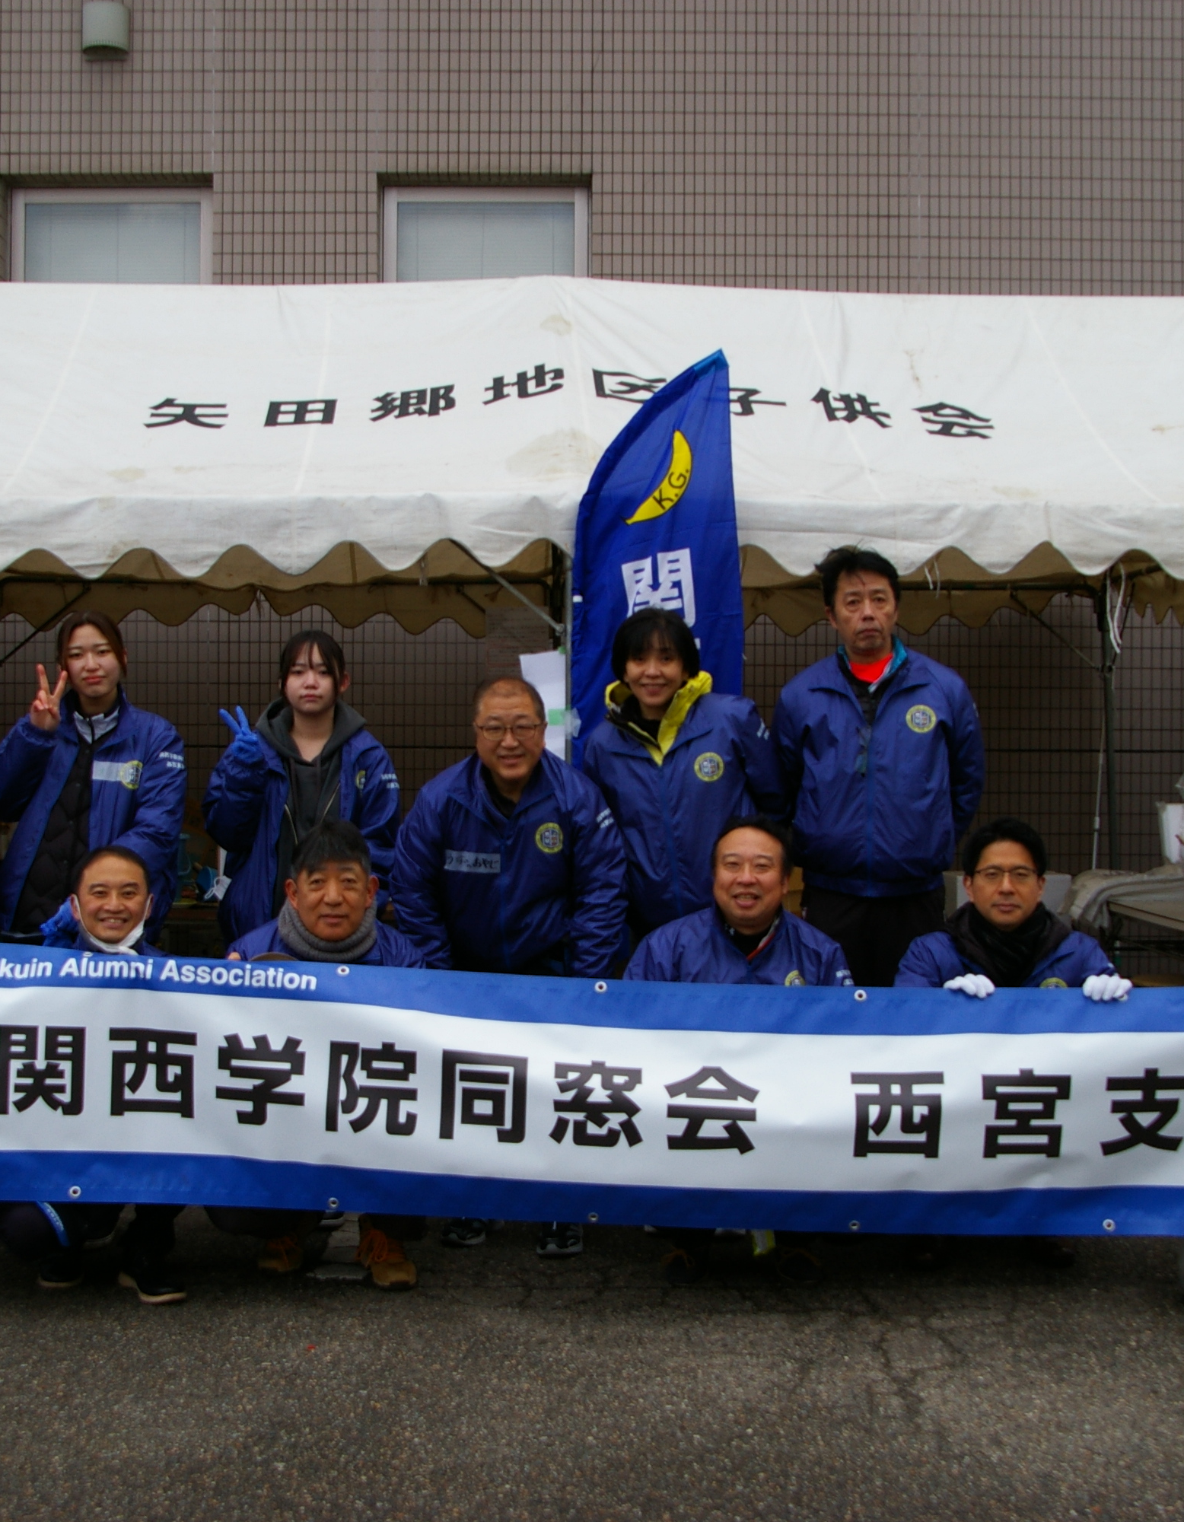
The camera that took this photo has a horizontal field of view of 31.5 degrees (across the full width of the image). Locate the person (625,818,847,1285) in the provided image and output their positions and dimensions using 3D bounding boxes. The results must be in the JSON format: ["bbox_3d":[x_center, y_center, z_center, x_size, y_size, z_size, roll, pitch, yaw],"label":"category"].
[{"bbox_3d":[0.343,0.680,4.980,0.560,1.090,0.660,0,0,0],"label":"person"}]

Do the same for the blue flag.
[{"bbox_3d":[0.193,-0.333,6.200,0.520,1.780,0.120,0,1,6],"label":"blue flag"}]

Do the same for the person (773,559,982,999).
[{"bbox_3d":[0.739,0.329,5.400,0.540,1.740,0.340,0,1,7],"label":"person"}]

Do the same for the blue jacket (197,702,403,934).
[{"bbox_3d":[-0.745,0.168,5.380,0.500,0.650,0.360,0,0,-5],"label":"blue jacket"}]

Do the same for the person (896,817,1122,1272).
[{"bbox_3d":[1.003,0.684,5.020,0.560,1.090,0.640,0,0,5],"label":"person"}]

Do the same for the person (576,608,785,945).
[{"bbox_3d":[0.224,0.409,5.300,0.520,1.580,0.400,0,1,6],"label":"person"}]

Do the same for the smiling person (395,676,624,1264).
[{"bbox_3d":[-0.207,0.503,5.220,0.560,1.390,0.580,0,1,-3],"label":"smiling person"}]

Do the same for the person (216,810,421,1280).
[{"bbox_3d":[-0.635,0.684,4.960,0.550,1.080,0.660,0,0,-3],"label":"person"}]

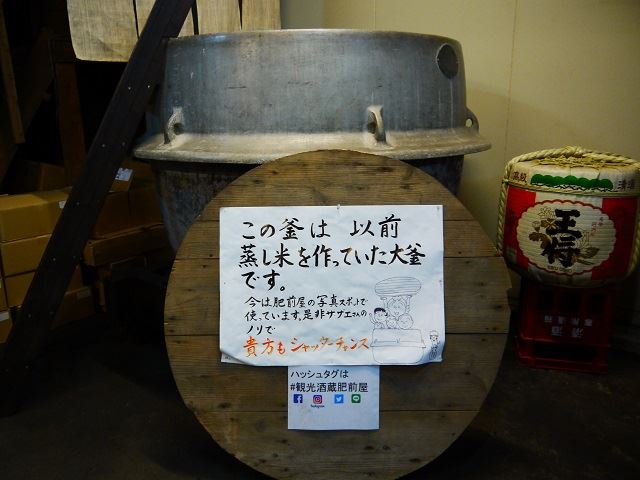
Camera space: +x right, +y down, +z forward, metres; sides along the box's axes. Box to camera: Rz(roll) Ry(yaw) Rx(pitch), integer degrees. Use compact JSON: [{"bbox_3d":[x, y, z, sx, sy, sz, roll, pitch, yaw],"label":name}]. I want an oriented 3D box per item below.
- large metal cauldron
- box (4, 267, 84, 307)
[{"bbox_3d":[-0.030,-0.192,2.577,1.643,1.410,1.643,-1,14,0],"label":"large metal cauldron"},{"bbox_3d":[-1.533,0.191,2.728,0.411,0.161,0.377,10,17,37],"label":"box"}]

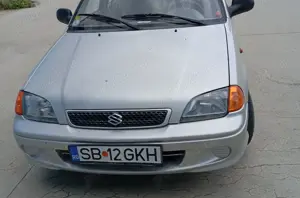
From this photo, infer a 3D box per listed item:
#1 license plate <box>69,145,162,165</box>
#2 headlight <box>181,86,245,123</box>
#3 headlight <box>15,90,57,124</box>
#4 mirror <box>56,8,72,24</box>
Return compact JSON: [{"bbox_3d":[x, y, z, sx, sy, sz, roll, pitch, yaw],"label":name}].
[{"bbox_3d":[-0.192,0.306,1.773,0.520,0.115,0.030,-1,23,10],"label":"license plate"},{"bbox_3d":[0.349,0.020,1.776,0.380,0.165,0.190,-6,23,-1],"label":"headlight"},{"bbox_3d":[-0.690,0.039,1.965,0.380,0.165,0.190,4,25,21],"label":"headlight"},{"bbox_3d":[-0.778,-0.747,2.995,0.200,0.170,0.120,-1,23,10],"label":"mirror"}]

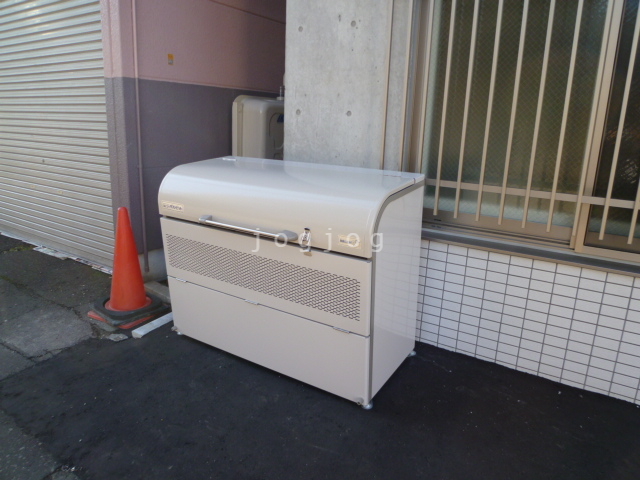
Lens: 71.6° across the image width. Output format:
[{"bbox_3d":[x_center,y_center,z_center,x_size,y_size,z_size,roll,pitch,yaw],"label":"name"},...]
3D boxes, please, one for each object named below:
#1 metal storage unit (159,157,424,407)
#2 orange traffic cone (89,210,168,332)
[{"bbox_3d":[-0.177,0.122,2.307,1.250,0.955,0.540,10,20,32],"label":"metal storage unit"},{"bbox_3d":[-1.254,0.138,2.875,0.380,0.700,0.380,9,14,29],"label":"orange traffic cone"}]

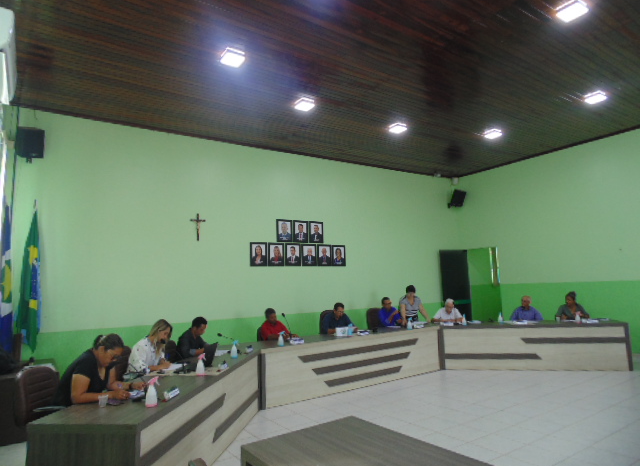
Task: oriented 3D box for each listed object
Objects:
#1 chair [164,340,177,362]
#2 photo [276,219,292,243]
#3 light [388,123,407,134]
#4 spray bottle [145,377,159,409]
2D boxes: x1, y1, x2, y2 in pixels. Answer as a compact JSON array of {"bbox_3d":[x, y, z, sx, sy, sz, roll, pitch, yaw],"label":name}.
[{"bbox_3d":[-1.618,1.783,5.177,0.580,0.920,0.570,-3,-7,7],"label":"chair"},{"bbox_3d":[-0.708,-0.040,8.162,0.370,0.450,0.030,3,-9,-33],"label":"photo"},{"bbox_3d":[1.516,-2.019,7.897,0.230,0.040,0.230,3,-9,-33],"label":"light"},{"bbox_3d":[-1.204,1.137,2.913,0.095,0.195,0.080,-3,-7,8],"label":"spray bottle"}]

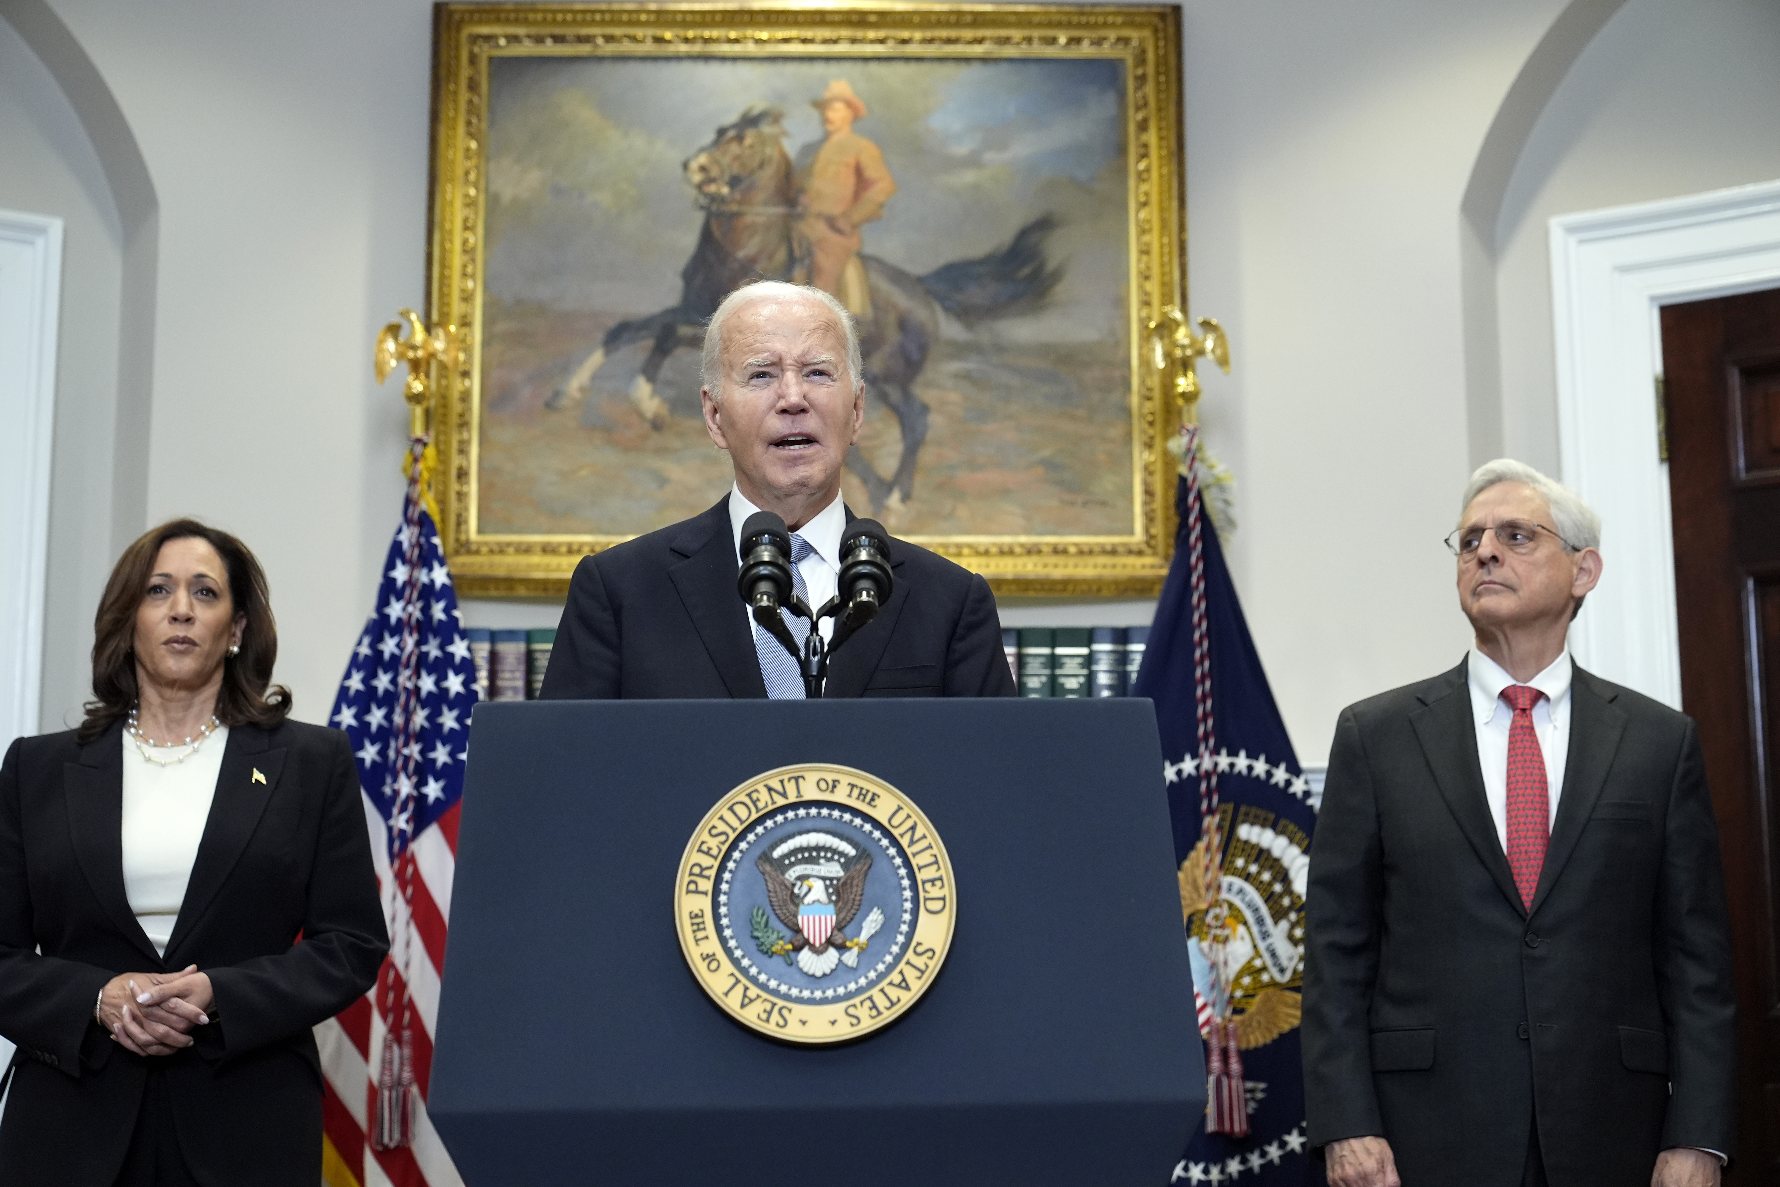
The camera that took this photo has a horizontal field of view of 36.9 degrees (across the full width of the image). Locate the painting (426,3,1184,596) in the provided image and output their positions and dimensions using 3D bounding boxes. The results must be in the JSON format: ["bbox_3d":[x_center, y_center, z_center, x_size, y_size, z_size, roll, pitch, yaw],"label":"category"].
[{"bbox_3d":[-0.153,-0.548,4.846,1.391,1.112,0.090,0,-9,0],"label":"painting"}]

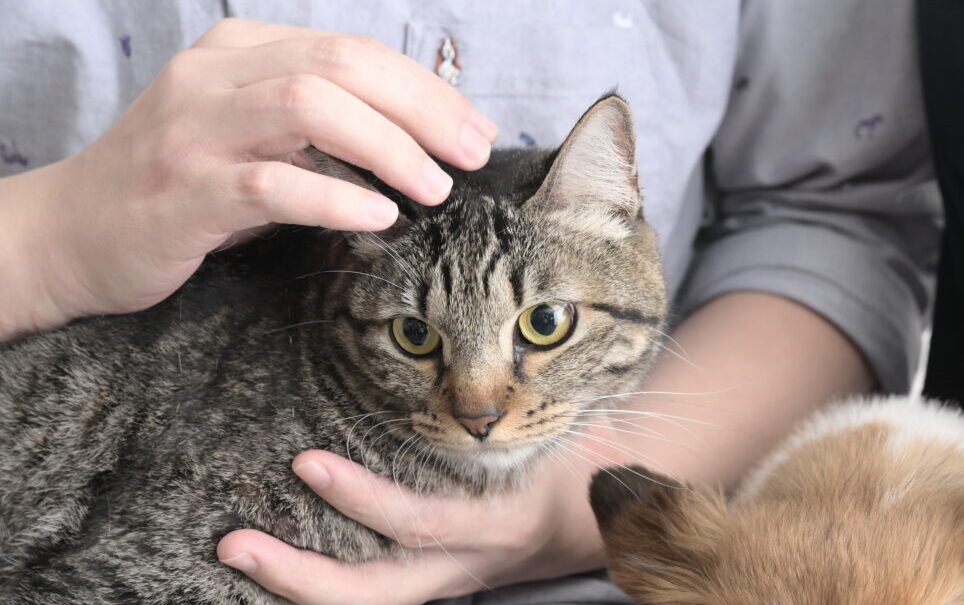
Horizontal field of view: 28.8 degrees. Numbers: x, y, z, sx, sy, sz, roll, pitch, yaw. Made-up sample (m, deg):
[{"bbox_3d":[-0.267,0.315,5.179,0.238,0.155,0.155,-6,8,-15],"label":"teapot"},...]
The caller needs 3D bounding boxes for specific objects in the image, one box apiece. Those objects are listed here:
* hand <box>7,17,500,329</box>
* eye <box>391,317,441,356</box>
[{"bbox_3d":[-0.074,-0.041,0.605,0.155,0.100,0.088,4,9,6],"label":"hand"},{"bbox_3d":[-0.021,0.011,0.595,0.017,0.013,0.009,7,8,11],"label":"eye"}]

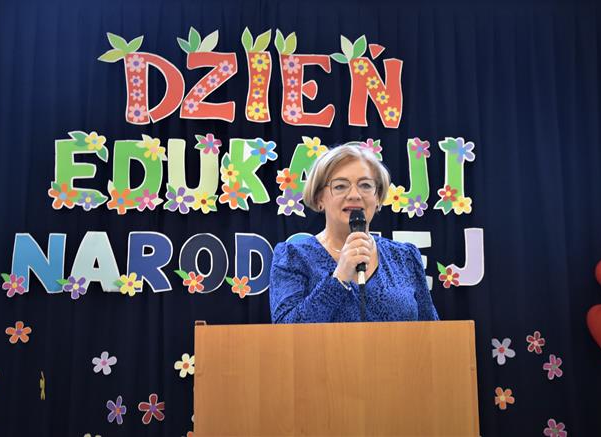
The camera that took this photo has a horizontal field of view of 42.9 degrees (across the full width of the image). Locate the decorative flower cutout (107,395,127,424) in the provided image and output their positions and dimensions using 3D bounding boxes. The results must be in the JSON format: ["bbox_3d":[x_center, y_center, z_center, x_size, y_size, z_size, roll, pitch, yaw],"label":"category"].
[{"bbox_3d":[-0.635,0.663,2.653,0.075,0.102,0.020,-1,-8,0],"label":"decorative flower cutout"}]

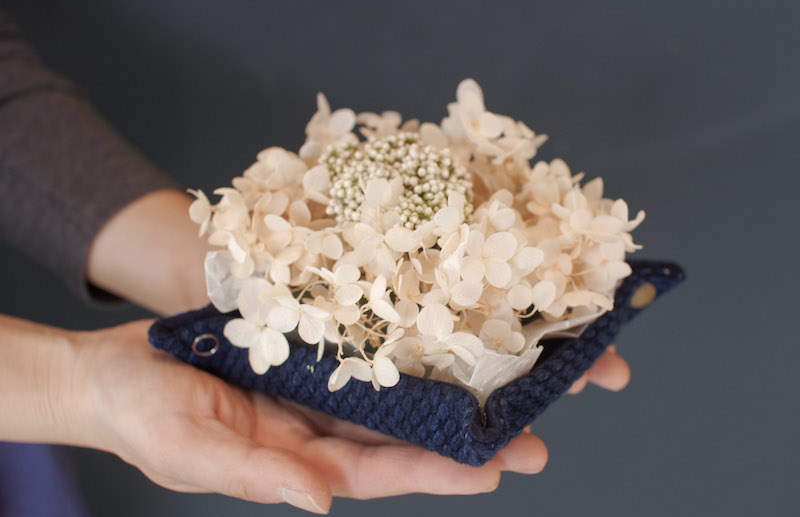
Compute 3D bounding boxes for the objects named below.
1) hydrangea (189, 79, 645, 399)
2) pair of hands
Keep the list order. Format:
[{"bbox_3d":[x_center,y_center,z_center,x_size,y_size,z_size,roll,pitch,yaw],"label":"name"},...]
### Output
[{"bbox_3d":[0.009,-0.013,0.457,0.200,0.115,0.185,0,27,0],"label":"hydrangea"},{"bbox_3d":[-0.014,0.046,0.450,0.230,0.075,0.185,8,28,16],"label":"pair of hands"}]

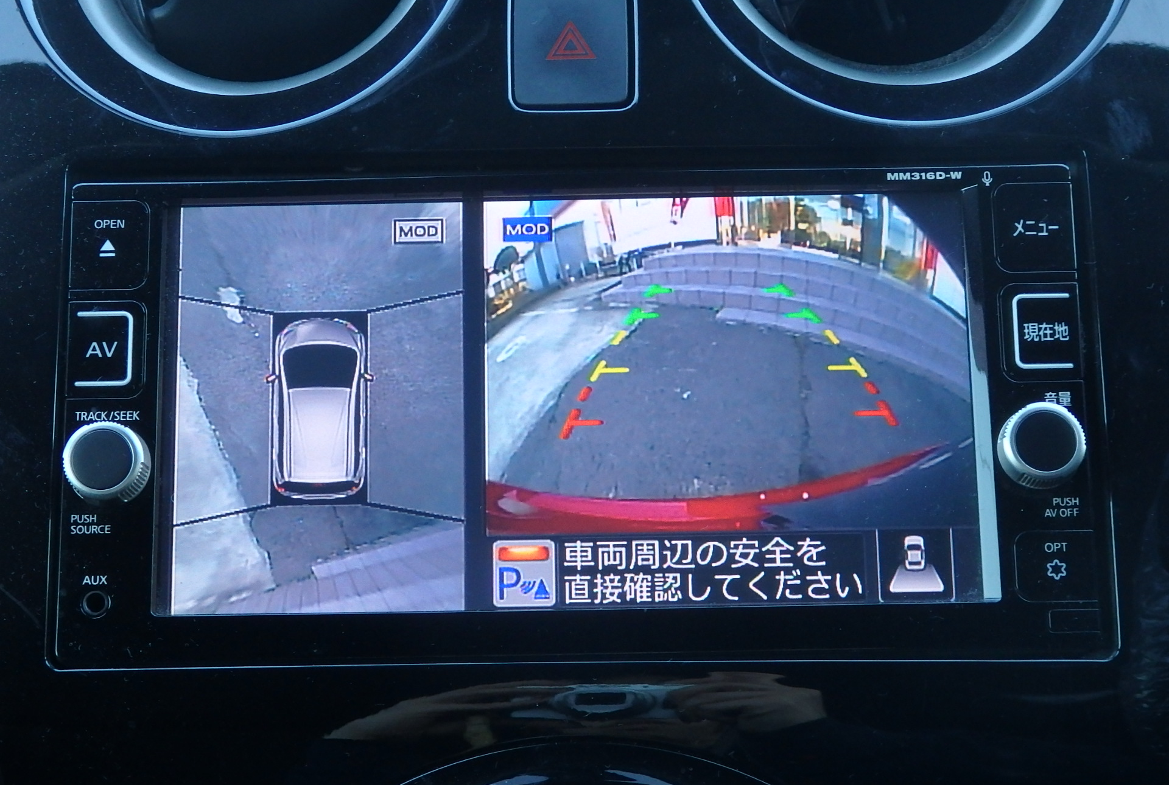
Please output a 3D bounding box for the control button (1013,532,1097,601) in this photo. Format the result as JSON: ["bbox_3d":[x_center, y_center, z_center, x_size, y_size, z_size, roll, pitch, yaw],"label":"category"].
[{"bbox_3d":[0.091,0.034,0.392,0.016,0.014,0.005,-1,-11,0],"label":"control button"}]

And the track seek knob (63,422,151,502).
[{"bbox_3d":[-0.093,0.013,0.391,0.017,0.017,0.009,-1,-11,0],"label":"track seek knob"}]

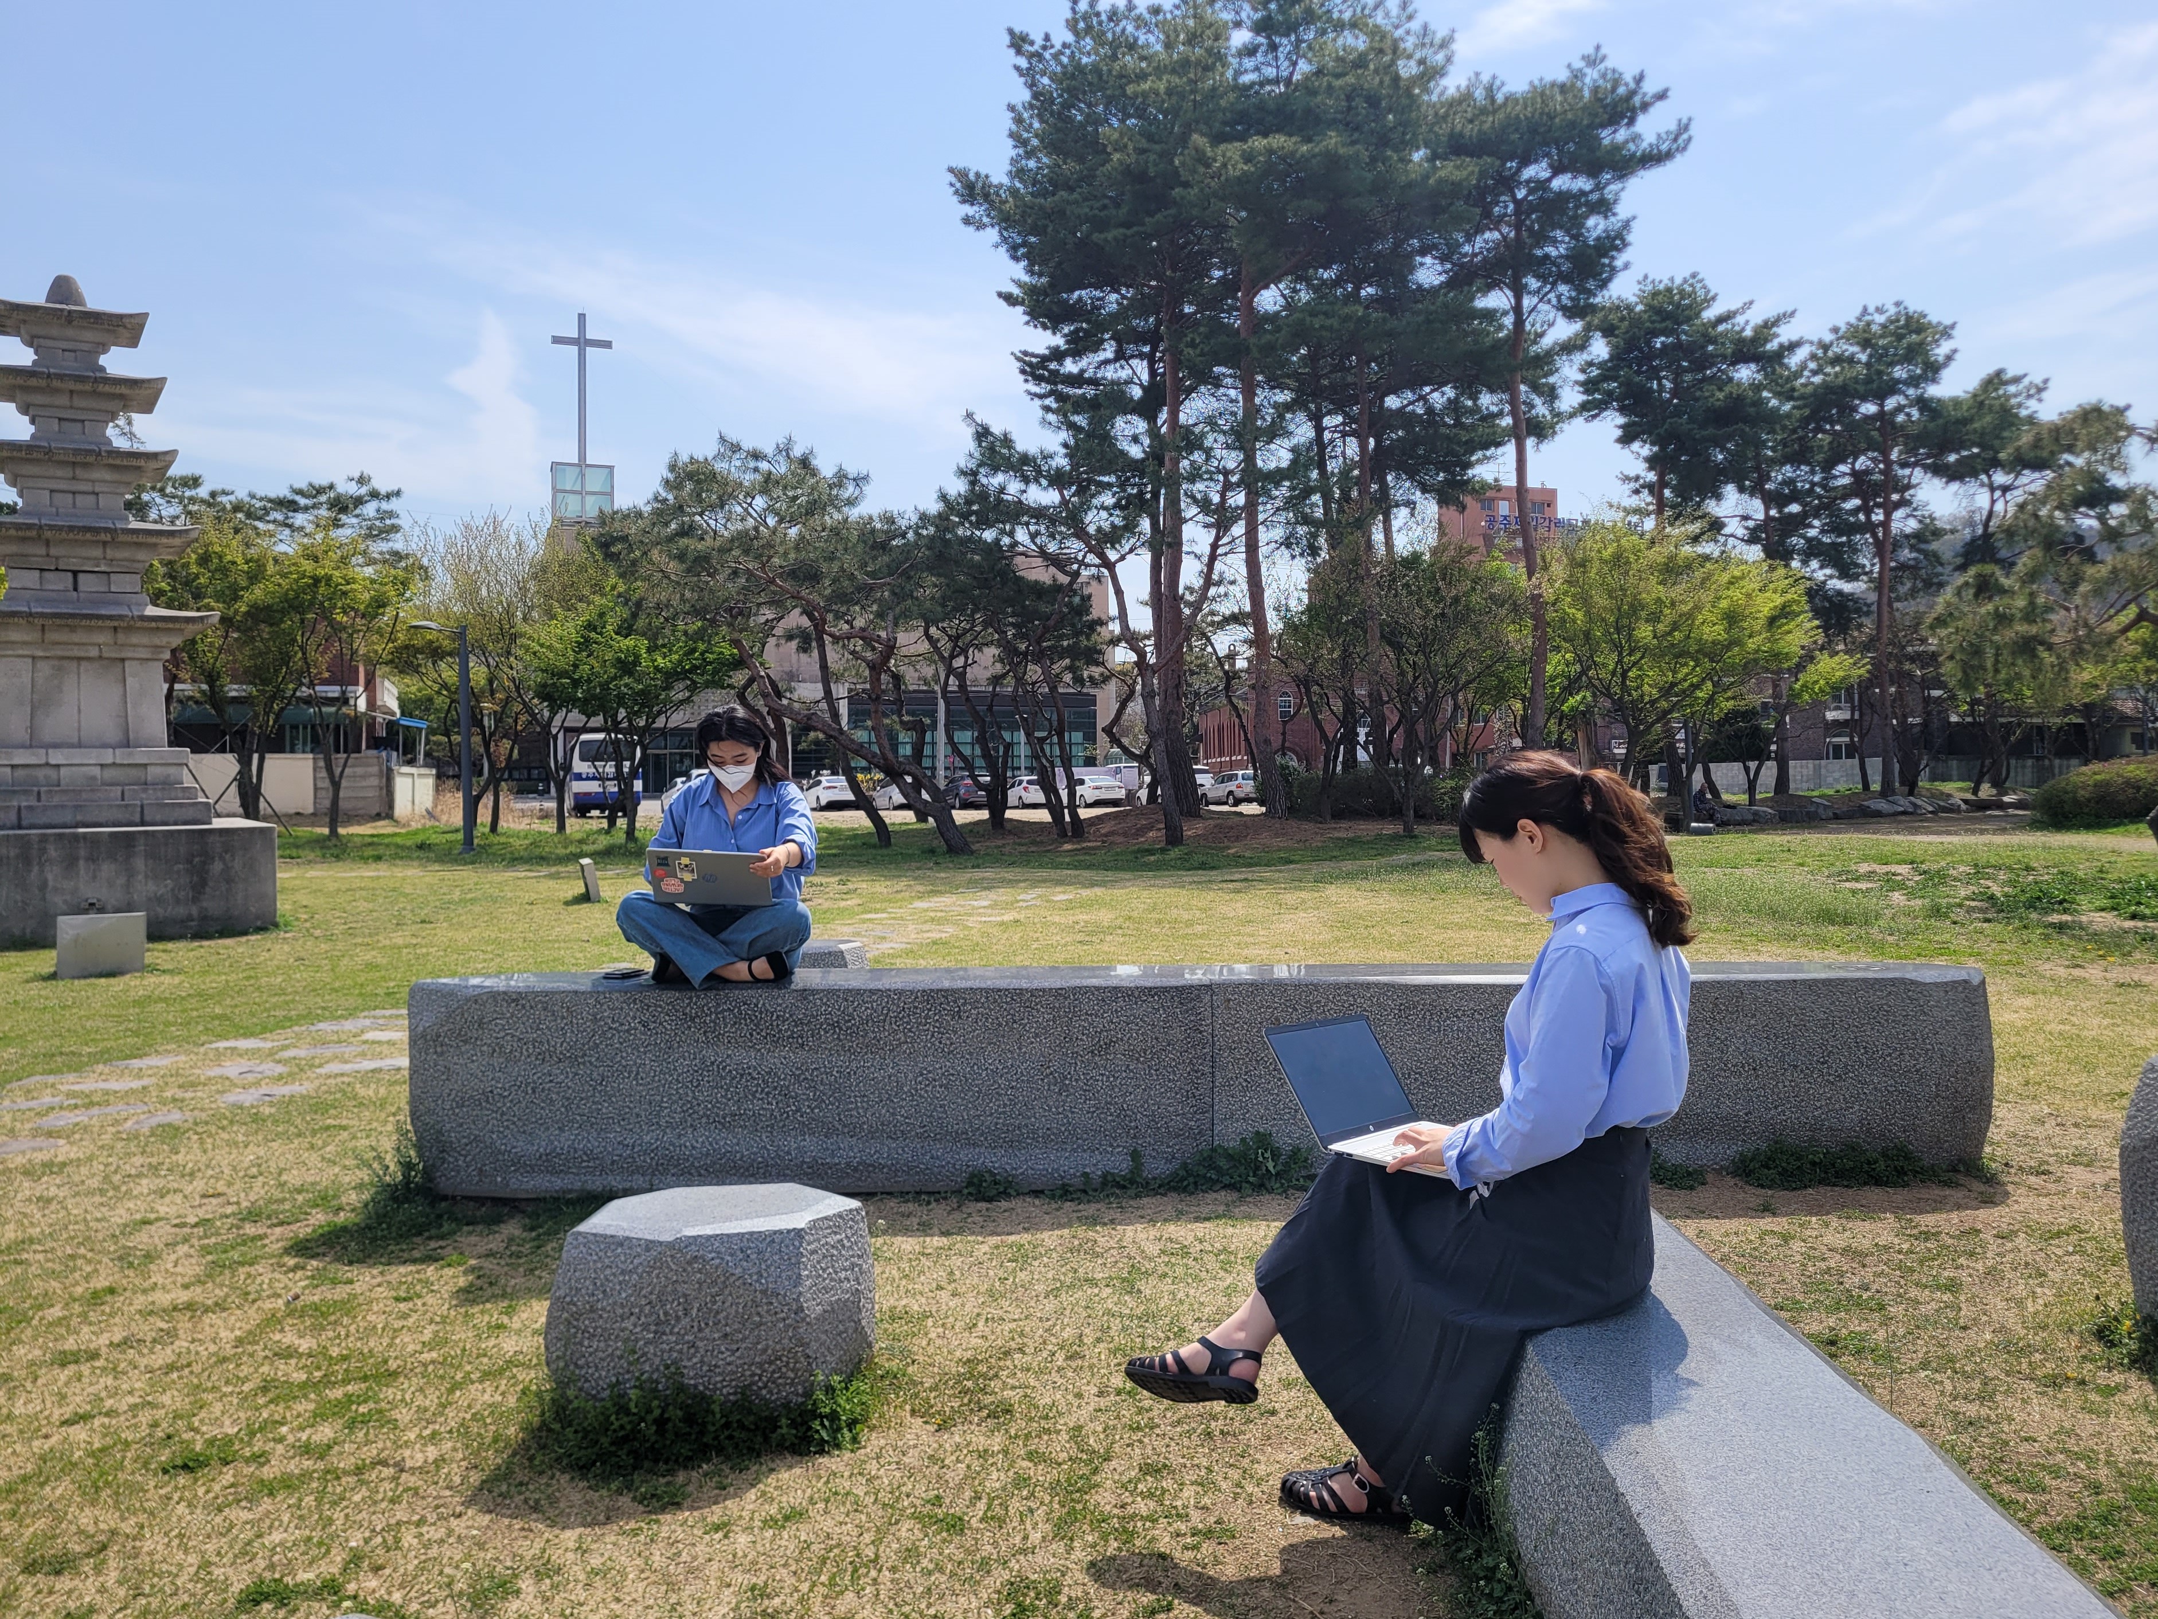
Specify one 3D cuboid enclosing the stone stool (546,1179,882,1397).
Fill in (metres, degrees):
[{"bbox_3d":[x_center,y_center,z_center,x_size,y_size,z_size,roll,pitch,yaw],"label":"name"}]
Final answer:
[{"bbox_3d":[-0.721,0.924,3.178,0.610,0.340,0.540,0,1,-11],"label":"stone stool"}]

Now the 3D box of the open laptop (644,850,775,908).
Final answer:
[{"bbox_3d":[-1.043,0.186,4.604,0.332,0.170,0.380,0,1,-6],"label":"open laptop"}]

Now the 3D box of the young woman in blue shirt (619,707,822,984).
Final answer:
[{"bbox_3d":[-1.058,0.099,4.743,0.570,0.800,0.620,0,1,-6],"label":"young woman in blue shirt"}]

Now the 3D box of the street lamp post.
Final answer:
[{"bbox_3d":[-10.588,-1.195,26.982,1.040,3.850,0.280,0,1,0],"label":"street lamp post"}]

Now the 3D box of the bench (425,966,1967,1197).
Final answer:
[{"bbox_3d":[0.408,0.776,4.910,4.540,0.570,0.580,0,1,-4],"label":"bench"}]

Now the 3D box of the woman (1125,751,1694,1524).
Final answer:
[{"bbox_3d":[0.490,0.506,2.540,0.880,1.190,0.460,1,1,28],"label":"woman"}]

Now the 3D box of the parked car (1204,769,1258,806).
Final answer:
[{"bbox_3d":[7.697,-1.026,79.995,1.830,1.720,4.500,-1,1,-25],"label":"parked car"}]

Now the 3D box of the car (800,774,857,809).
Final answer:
[{"bbox_3d":[-11.124,-0.725,73.000,1.820,1.450,4.650,0,1,-18],"label":"car"}]

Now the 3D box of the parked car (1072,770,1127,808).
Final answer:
[{"bbox_3d":[0.921,-0.850,76.998,1.840,1.460,4.750,0,1,-16],"label":"parked car"}]

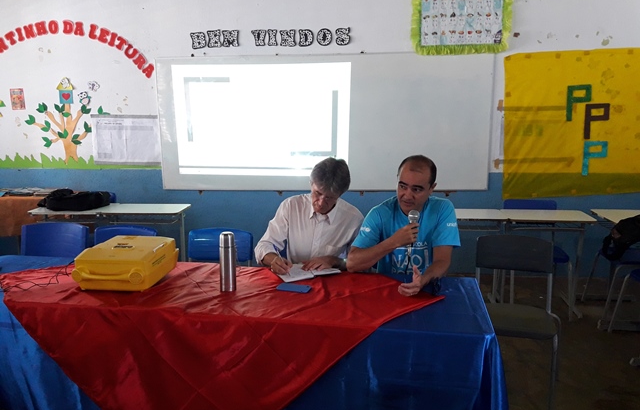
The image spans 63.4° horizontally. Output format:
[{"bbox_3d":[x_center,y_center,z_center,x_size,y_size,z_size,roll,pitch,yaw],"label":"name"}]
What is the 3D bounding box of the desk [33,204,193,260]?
[{"bbox_3d":[-1.669,0.398,4.314,1.220,0.760,0.420,0,11,4],"label":"desk"}]

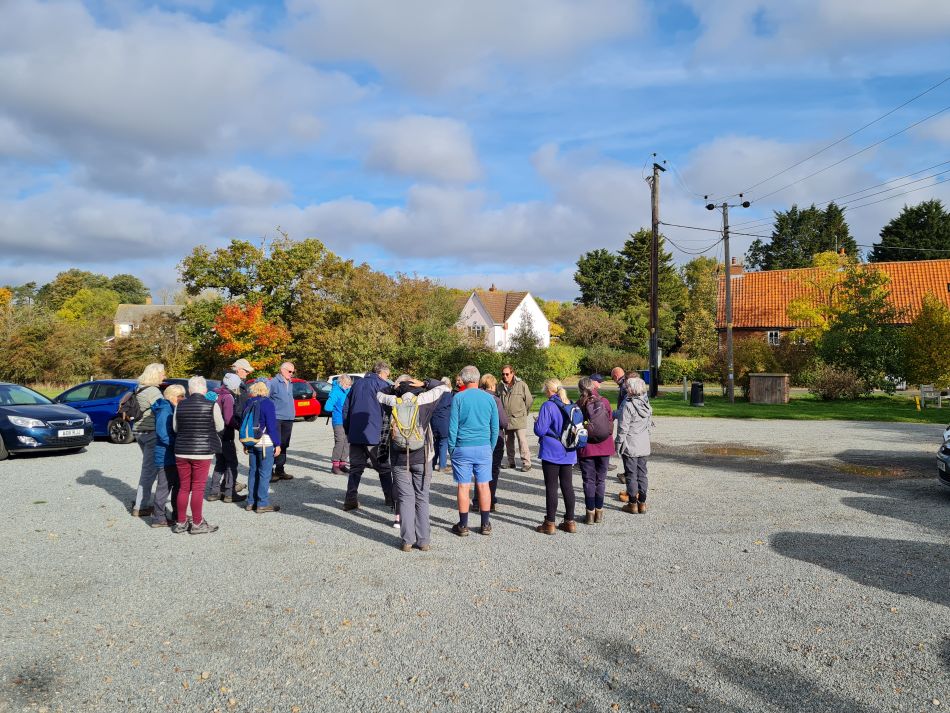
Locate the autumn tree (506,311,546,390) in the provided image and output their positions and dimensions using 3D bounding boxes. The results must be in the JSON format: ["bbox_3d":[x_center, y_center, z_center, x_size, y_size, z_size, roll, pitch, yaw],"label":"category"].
[{"bbox_3d":[3.319,-0.270,46.000,2.700,5.390,2.600,0,-1,0],"label":"autumn tree"}]

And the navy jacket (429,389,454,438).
[{"bbox_3d":[-0.445,0.955,11.750,0.380,0.740,0.500,1,-1,-35],"label":"navy jacket"}]

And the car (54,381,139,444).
[{"bbox_3d":[-9.170,1.282,17.520,4.000,1.470,1.760,0,-1,14],"label":"car"}]

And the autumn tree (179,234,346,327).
[{"bbox_3d":[-15.483,-3.424,52.000,12.200,11.200,10.000,0,-1,0],"label":"autumn tree"}]

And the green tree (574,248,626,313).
[{"bbox_3d":[12.230,-3.761,69.000,5.800,13.360,5.700,0,-1,0],"label":"green tree"}]

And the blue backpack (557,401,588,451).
[{"bbox_3d":[1.025,0.718,7.430,0.240,0.510,0.300,-11,-8,41],"label":"blue backpack"}]

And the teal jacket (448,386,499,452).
[{"bbox_3d":[-0.016,0.658,7.450,0.520,0.690,0.300,0,-1,-5],"label":"teal jacket"}]

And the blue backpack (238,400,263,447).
[{"bbox_3d":[-2.627,0.774,8.370,0.290,0.520,0.200,-1,-1,30],"label":"blue backpack"}]

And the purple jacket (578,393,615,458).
[{"bbox_3d":[1.356,0.773,8.000,0.480,0.730,0.320,0,-1,-18],"label":"purple jacket"}]

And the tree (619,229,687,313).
[{"bbox_3d":[16.912,-4.647,68.000,6.800,15.100,6.600,0,-1,0],"label":"tree"}]

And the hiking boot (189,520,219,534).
[{"bbox_3d":[-2.886,1.821,7.600,0.300,0.130,0.110,0,-1,-27],"label":"hiking boot"}]

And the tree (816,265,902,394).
[{"bbox_3d":[21.933,-1.419,40.500,5.000,7.600,4.800,0,-1,0],"label":"tree"}]

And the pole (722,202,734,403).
[{"bbox_3d":[12.148,-2.564,34.200,0.300,9.600,0.300,0,-1,0],"label":"pole"}]

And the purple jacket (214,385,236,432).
[{"bbox_3d":[-3.273,0.685,9.400,0.340,0.640,0.460,1,-1,-41],"label":"purple jacket"}]

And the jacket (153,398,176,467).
[{"bbox_3d":[-3.403,0.847,7.950,0.380,0.770,0.480,0,-1,-28],"label":"jacket"}]

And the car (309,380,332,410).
[{"bbox_3d":[-5.950,1.421,25.313,4.100,1.460,1.750,-1,-1,34],"label":"car"}]

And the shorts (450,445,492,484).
[{"bbox_3d":[-0.036,1.109,7.430,0.430,0.430,0.300,0,-1,1],"label":"shorts"}]

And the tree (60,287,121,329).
[{"bbox_3d":[-36.634,-1.884,68.000,6.500,9.570,6.300,0,-1,0],"label":"tree"}]

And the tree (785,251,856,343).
[{"bbox_3d":[22.100,-2.144,45.000,5.200,9.000,5.000,0,-1,0],"label":"tree"}]

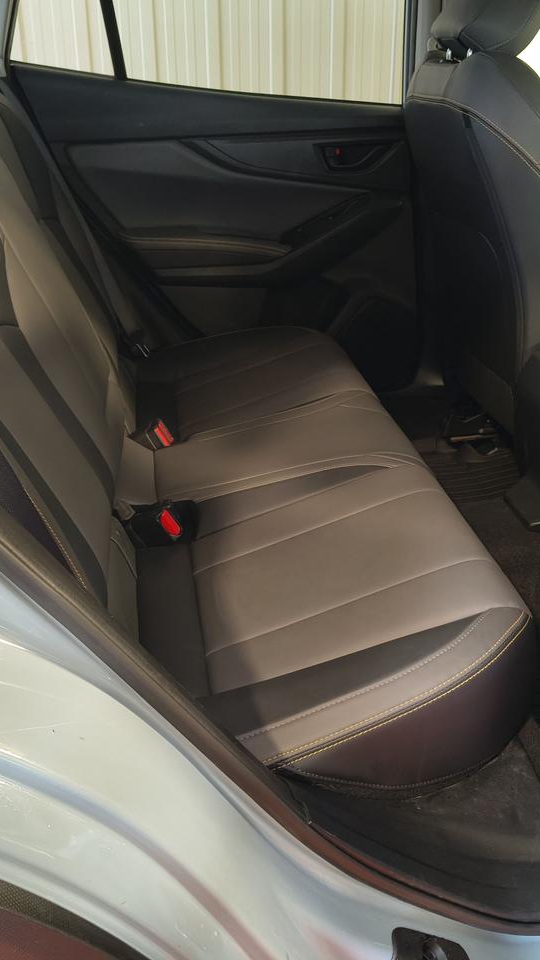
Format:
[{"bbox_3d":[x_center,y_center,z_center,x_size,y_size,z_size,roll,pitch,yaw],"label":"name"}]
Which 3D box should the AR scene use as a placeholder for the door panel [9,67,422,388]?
[{"bbox_3d":[-0.091,-0.536,1.965,0.860,0.670,0.120,-3,24,-7],"label":"door panel"}]

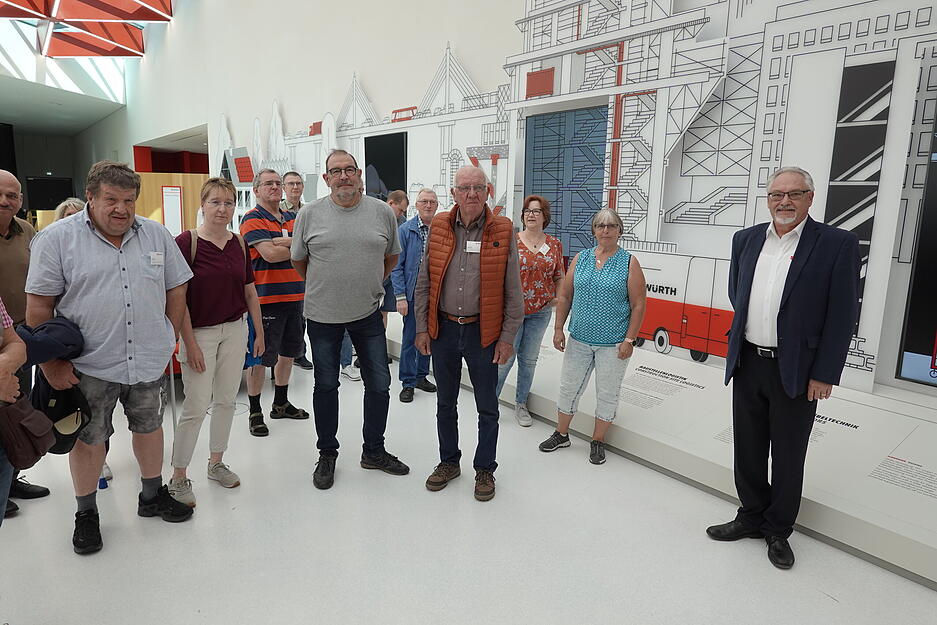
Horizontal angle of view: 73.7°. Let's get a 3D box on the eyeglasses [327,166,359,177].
[{"bbox_3d":[-0.669,-0.745,3.336,0.147,0.048,0.143,-5,8,-11],"label":"eyeglasses"}]

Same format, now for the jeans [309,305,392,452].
[{"bbox_3d":[-0.696,0.396,3.622,0.470,0.910,0.320,0,10,-7],"label":"jeans"}]

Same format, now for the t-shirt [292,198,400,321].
[{"bbox_3d":[-0.675,-0.290,3.457,0.590,0.700,0.360,0,10,-7],"label":"t-shirt"}]

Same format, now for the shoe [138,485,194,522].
[{"bbox_3d":[-1.493,0.942,3.093,0.302,0.130,0.113,3,10,10],"label":"shoe"}]

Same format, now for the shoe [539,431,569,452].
[{"bbox_3d":[0.580,0.846,4.155,0.265,0.105,0.100,-7,13,-36],"label":"shoe"}]

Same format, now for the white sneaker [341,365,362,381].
[{"bbox_3d":[-1.041,0.537,5.619,0.285,0.110,0.105,8,13,34],"label":"white sneaker"}]

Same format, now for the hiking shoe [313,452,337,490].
[{"bbox_3d":[-0.819,0.896,3.573,0.115,0.118,0.295,0,10,-6],"label":"hiking shoe"}]

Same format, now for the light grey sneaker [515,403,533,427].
[{"bbox_3d":[0.409,0.736,4.572,0.098,0.110,0.272,-1,11,-13],"label":"light grey sneaker"}]

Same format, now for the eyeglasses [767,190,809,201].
[{"bbox_3d":[1.366,-0.500,2.658,0.145,0.043,0.145,5,10,40],"label":"eyeglasses"}]

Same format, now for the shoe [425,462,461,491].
[{"bbox_3d":[-0.144,0.907,3.546,0.110,0.110,0.299,9,13,35],"label":"shoe"}]

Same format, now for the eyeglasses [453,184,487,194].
[{"bbox_3d":[0.015,-0.626,3.189,0.152,0.045,0.145,0,10,-6],"label":"eyeglasses"}]

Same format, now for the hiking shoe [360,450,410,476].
[{"bbox_3d":[-0.490,0.868,3.692,0.318,0.115,0.110,5,11,17],"label":"hiking shoe"}]

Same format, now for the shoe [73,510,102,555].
[{"bbox_3d":[-1.803,1.017,2.958,0.120,0.120,0.300,-5,12,-30],"label":"shoe"}]

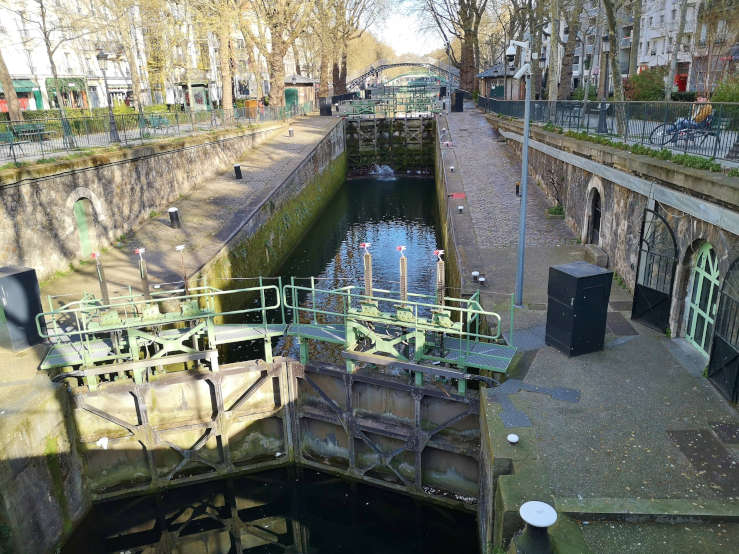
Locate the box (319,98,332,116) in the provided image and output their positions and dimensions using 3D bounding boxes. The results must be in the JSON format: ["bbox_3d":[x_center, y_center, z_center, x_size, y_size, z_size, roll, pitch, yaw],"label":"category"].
[{"bbox_3d":[-4.020,-15.729,53.246,0.900,1.650,0.770,10,21,33],"label":"box"}]

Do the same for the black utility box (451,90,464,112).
[{"bbox_3d":[7.885,-15.621,51.569,0.900,1.650,0.770,-10,19,-25],"label":"black utility box"}]

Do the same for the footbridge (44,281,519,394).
[{"bbox_3d":[-1.904,1.103,11.715,9.500,1.530,2.500,0,17,6],"label":"footbridge"}]

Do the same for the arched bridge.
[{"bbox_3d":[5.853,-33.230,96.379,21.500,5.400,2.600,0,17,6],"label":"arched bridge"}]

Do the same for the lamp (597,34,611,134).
[{"bbox_3d":[8.341,-6.767,20.291,0.450,3.300,0.450,0,17,6],"label":"lamp"}]

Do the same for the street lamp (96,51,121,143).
[{"bbox_3d":[-10.384,-7.155,23.007,0.480,3.450,0.480,0,17,6],"label":"street lamp"}]

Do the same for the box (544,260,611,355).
[{"bbox_3d":[4.235,0.632,11.696,0.900,1.650,0.770,-10,19,-23],"label":"box"}]

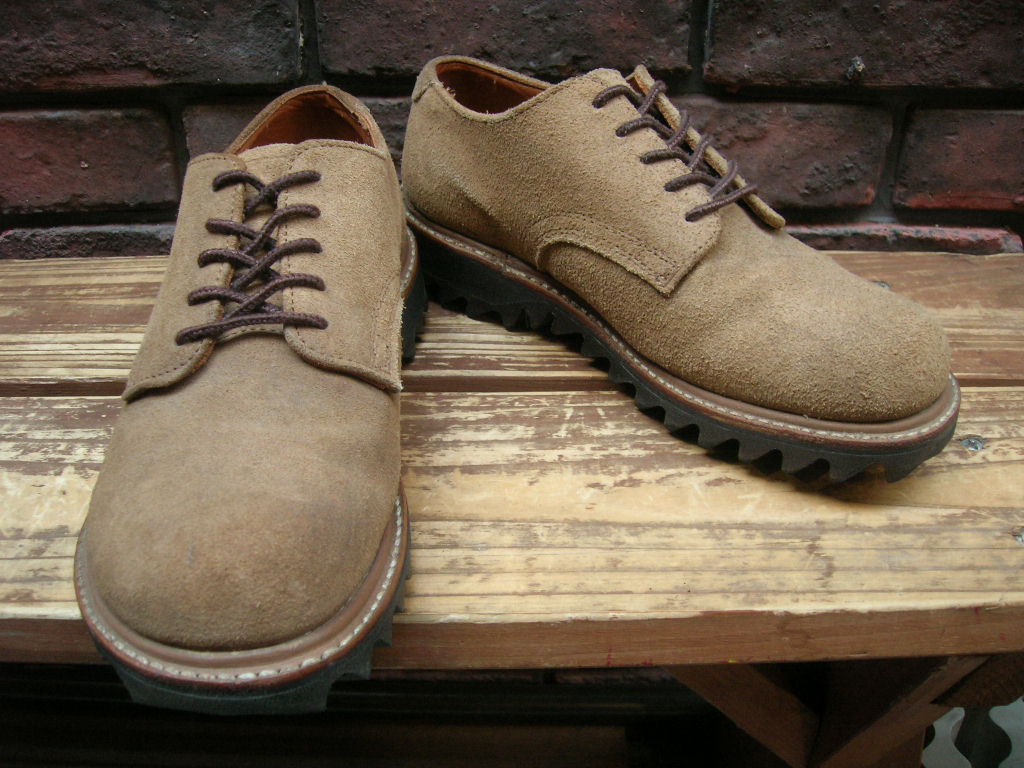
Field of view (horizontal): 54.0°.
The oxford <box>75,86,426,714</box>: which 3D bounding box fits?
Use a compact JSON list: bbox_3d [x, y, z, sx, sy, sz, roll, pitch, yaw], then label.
[{"bbox_3d":[-0.092,-0.025,0.388,0.118,0.122,0.300,0,35,2],"label":"oxford"}]

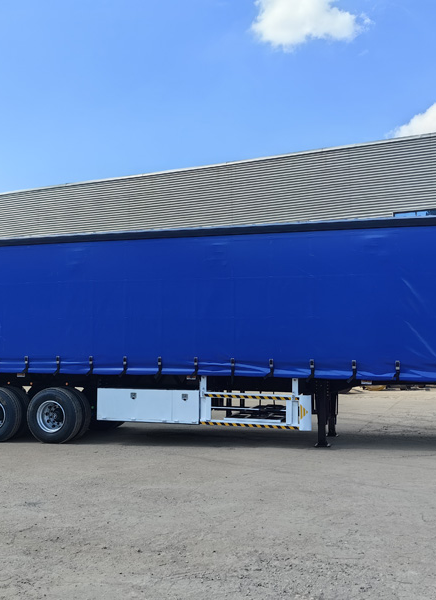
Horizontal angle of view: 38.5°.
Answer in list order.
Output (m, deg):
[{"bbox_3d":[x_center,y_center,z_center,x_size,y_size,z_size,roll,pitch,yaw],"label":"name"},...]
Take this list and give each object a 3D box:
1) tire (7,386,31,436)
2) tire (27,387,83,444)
[{"bbox_3d":[-4.257,2.271,12.576,1.070,1.065,0.300,-2,-3,17],"label":"tire"},{"bbox_3d":[-3.100,2.200,11.875,1.070,1.065,0.300,-2,-3,17],"label":"tire"}]

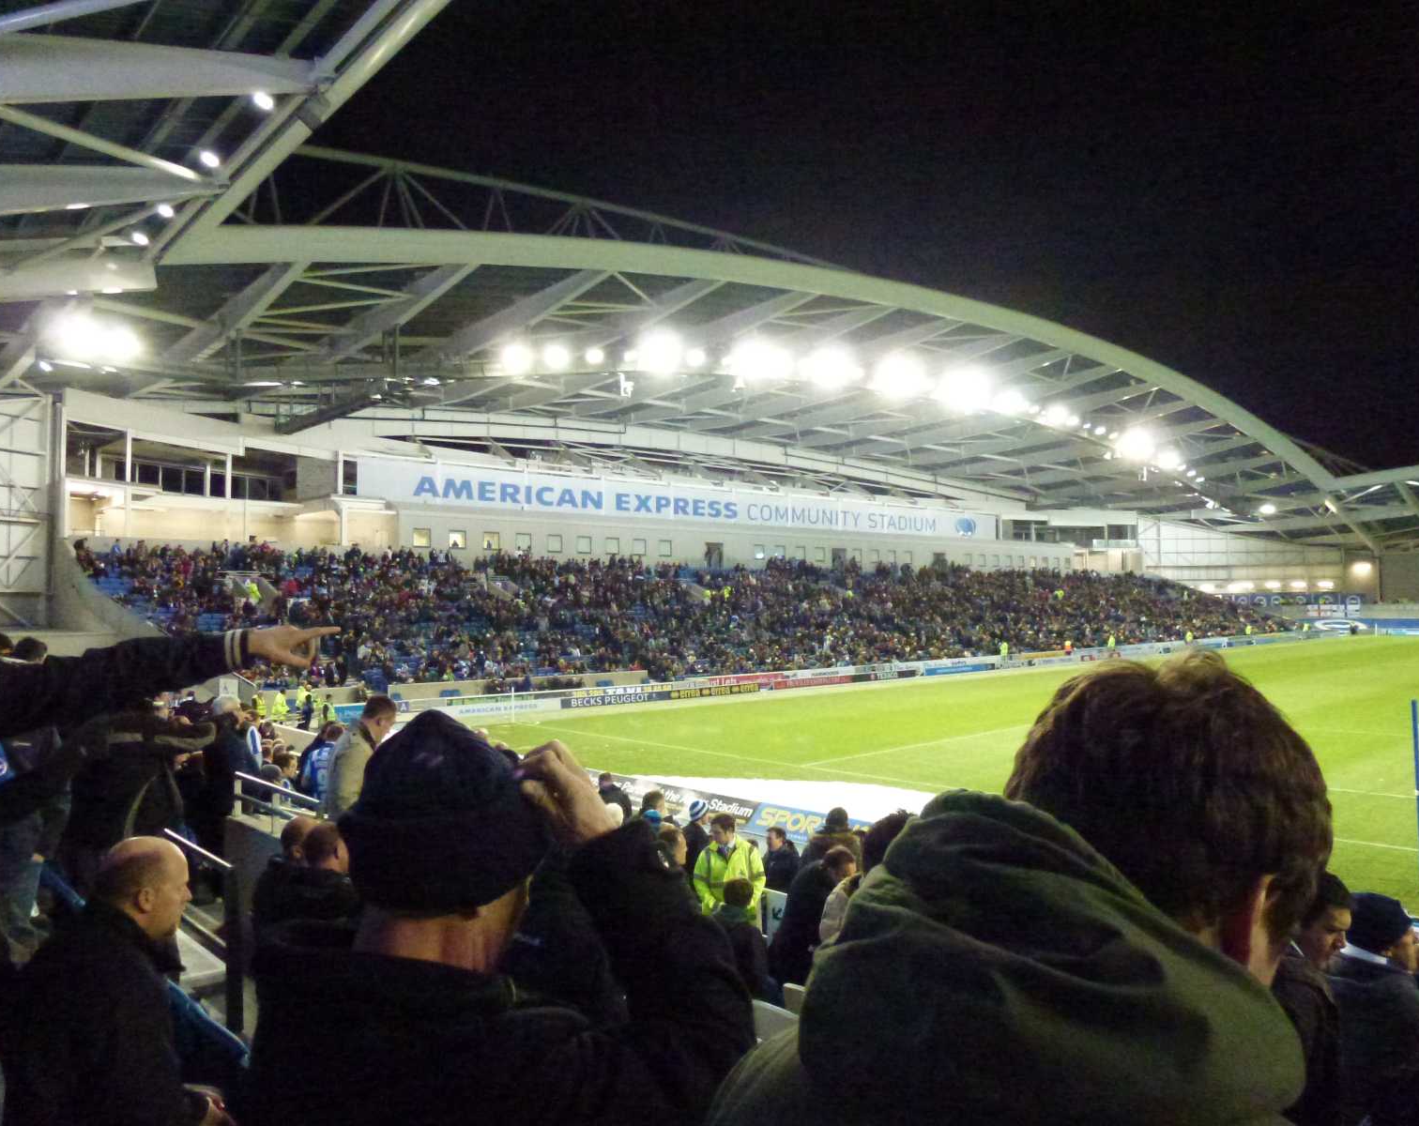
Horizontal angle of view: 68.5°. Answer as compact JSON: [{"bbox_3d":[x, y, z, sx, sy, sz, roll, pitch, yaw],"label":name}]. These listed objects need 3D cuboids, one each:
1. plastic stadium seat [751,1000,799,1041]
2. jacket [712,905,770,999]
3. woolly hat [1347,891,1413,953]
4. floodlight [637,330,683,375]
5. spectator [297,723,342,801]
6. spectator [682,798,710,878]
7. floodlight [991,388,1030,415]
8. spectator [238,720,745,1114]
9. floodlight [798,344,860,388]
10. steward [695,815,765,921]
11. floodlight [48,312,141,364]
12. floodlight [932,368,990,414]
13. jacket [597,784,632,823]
[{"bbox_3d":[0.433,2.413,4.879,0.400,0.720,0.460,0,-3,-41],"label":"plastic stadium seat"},{"bbox_3d":[0.163,2.042,5.450,0.400,0.530,0.260,-2,-2,22],"label":"jacket"},{"bbox_3d":[2.320,1.243,3.600,0.240,0.205,0.200,-2,-2,0],"label":"woolly hat"},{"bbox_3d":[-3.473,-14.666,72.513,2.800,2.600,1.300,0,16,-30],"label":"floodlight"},{"bbox_3d":[-3.566,2.352,9.679,0.480,1.720,0.360,-1,-2,30],"label":"spectator"},{"bbox_3d":[-0.119,3.197,10.279,0.360,1.740,0.480,1,-2,-41],"label":"spectator"},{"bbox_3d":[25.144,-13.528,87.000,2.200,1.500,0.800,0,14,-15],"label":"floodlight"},{"bbox_3d":[-0.247,1.060,1.299,0.600,1.740,0.460,-3,-2,27],"label":"spectator"},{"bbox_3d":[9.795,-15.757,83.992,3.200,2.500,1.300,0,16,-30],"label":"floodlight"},{"bbox_3d":[0.180,3.055,8.979,0.600,1.780,0.380,0,-1,13],"label":"steward"},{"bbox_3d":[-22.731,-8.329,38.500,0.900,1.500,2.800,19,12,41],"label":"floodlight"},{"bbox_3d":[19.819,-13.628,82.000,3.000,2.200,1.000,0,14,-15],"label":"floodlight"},{"bbox_3d":[-1.194,3.098,13.000,0.320,0.680,0.500,-3,-3,40],"label":"jacket"}]

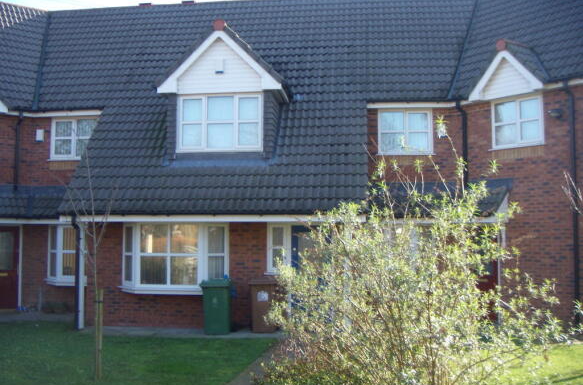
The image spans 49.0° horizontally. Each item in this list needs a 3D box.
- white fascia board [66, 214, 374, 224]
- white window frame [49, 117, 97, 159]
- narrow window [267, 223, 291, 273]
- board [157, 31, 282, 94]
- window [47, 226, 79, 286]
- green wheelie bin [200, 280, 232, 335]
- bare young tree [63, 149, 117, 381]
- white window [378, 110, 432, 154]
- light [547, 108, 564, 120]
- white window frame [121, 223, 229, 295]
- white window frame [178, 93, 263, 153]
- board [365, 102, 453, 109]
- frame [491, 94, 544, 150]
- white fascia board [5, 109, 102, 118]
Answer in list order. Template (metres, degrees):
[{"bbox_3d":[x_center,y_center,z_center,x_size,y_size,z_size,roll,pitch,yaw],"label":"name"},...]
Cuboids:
[{"bbox_3d":[-1.612,0.521,12.612,6.140,0.160,0.100,0,-5,6],"label":"white fascia board"},{"bbox_3d":[-5.245,-1.299,15.436,1.190,1.050,0.100,0,-5,6],"label":"white window frame"},{"bbox_3d":[-0.260,1.117,12.824,0.510,1.030,0.100,0,-5,6],"label":"narrow window"},{"bbox_3d":[-1.516,-2.755,13.542,2.650,1.320,0.180,0,-5,6],"label":"board"},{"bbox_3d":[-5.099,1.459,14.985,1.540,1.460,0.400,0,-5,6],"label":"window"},{"bbox_3d":[-1.455,2.209,12.441,0.570,1.060,0.700,0,-3,3],"label":"green wheelie bin"},{"bbox_3d":[-2.667,0.951,8.450,0.740,3.060,0.700,0,-3,0],"label":"bare young tree"},{"bbox_3d":[2.554,-1.362,14.386,1.230,1.040,0.090,0,-3,8],"label":"white window"},{"bbox_3d":[5.077,-1.496,12.316,0.180,0.190,0.220,2,-4,-37],"label":"light"},{"bbox_3d":[-2.408,1.320,12.862,2.280,1.420,0.460,0,-3,8],"label":"white window frame"},{"bbox_3d":[-1.507,-1.461,13.538,1.850,1.240,0.100,0,-5,6],"label":"white window frame"},{"bbox_3d":[2.647,-1.935,14.231,1.930,0.130,0.040,0,-3,8],"label":"board"},{"bbox_3d":[4.689,-1.453,13.262,0.100,1.050,1.140,5,-6,-44],"label":"frame"},{"bbox_3d":[-5.668,-1.882,15.303,2.250,0.140,0.050,0,-3,8],"label":"white fascia board"}]

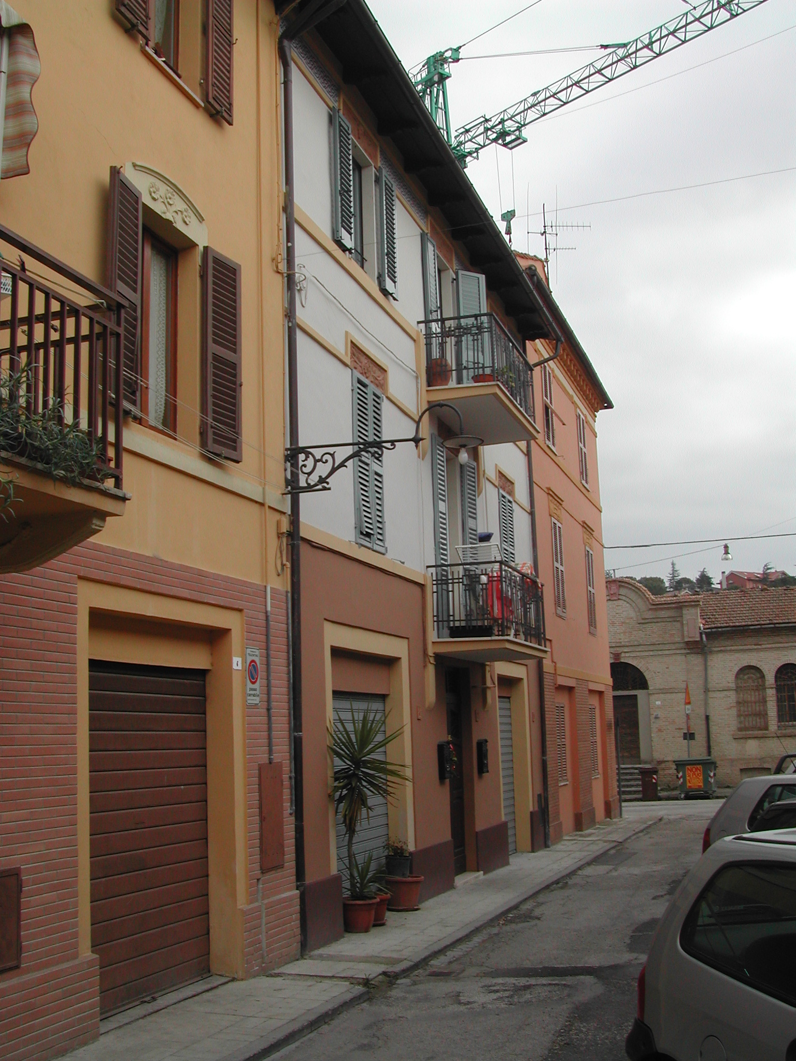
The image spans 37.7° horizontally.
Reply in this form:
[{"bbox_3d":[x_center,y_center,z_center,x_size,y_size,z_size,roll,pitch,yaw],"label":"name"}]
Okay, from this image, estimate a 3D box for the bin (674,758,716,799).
[{"bbox_3d":[8.890,7.409,34.700,1.230,1.200,0.820,-6,-11,23],"label":"bin"}]

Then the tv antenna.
[{"bbox_3d":[3.824,-6.639,27.000,1.330,2.170,0.400,-1,-10,-4],"label":"tv antenna"}]

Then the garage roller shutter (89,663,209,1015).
[{"bbox_3d":[-1.832,2.106,8.193,0.070,2.280,1.850,-5,-11,19],"label":"garage roller shutter"}]

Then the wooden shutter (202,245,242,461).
[{"bbox_3d":[-1.405,-1.402,9.335,0.045,1.680,0.440,-7,-12,28],"label":"wooden shutter"}]

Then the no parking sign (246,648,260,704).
[{"bbox_3d":[-1.178,1.192,9.508,0.015,0.455,0.250,-5,-11,19],"label":"no parking sign"}]

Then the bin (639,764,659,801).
[{"bbox_3d":[7.452,7.489,34.500,0.540,1.030,0.640,-6,-11,22],"label":"bin"}]

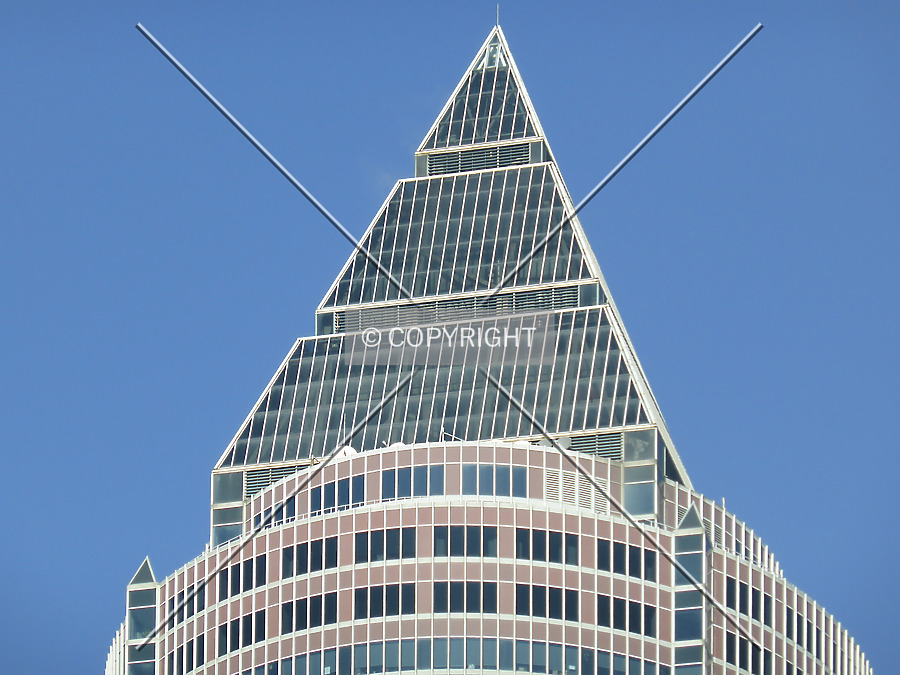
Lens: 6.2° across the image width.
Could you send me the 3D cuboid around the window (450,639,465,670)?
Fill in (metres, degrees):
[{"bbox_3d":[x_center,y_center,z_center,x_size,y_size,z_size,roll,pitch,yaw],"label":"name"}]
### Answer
[{"bbox_3d":[0.386,16.326,425.400,0.770,1.850,0.120,-2,-31,5],"label":"window"}]

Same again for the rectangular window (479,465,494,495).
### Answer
[{"bbox_3d":[1.906,7.431,431.737,0.770,1.850,0.120,0,-31,2],"label":"rectangular window"}]

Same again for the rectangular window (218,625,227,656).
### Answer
[{"bbox_3d":[-13.716,18.268,498.480,0.860,2.120,0.150,-23,-37,37],"label":"rectangular window"}]

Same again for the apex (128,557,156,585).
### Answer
[{"bbox_3d":[-16.257,12.659,443.194,1.510,2.210,1.510,-6,-33,12],"label":"apex"}]

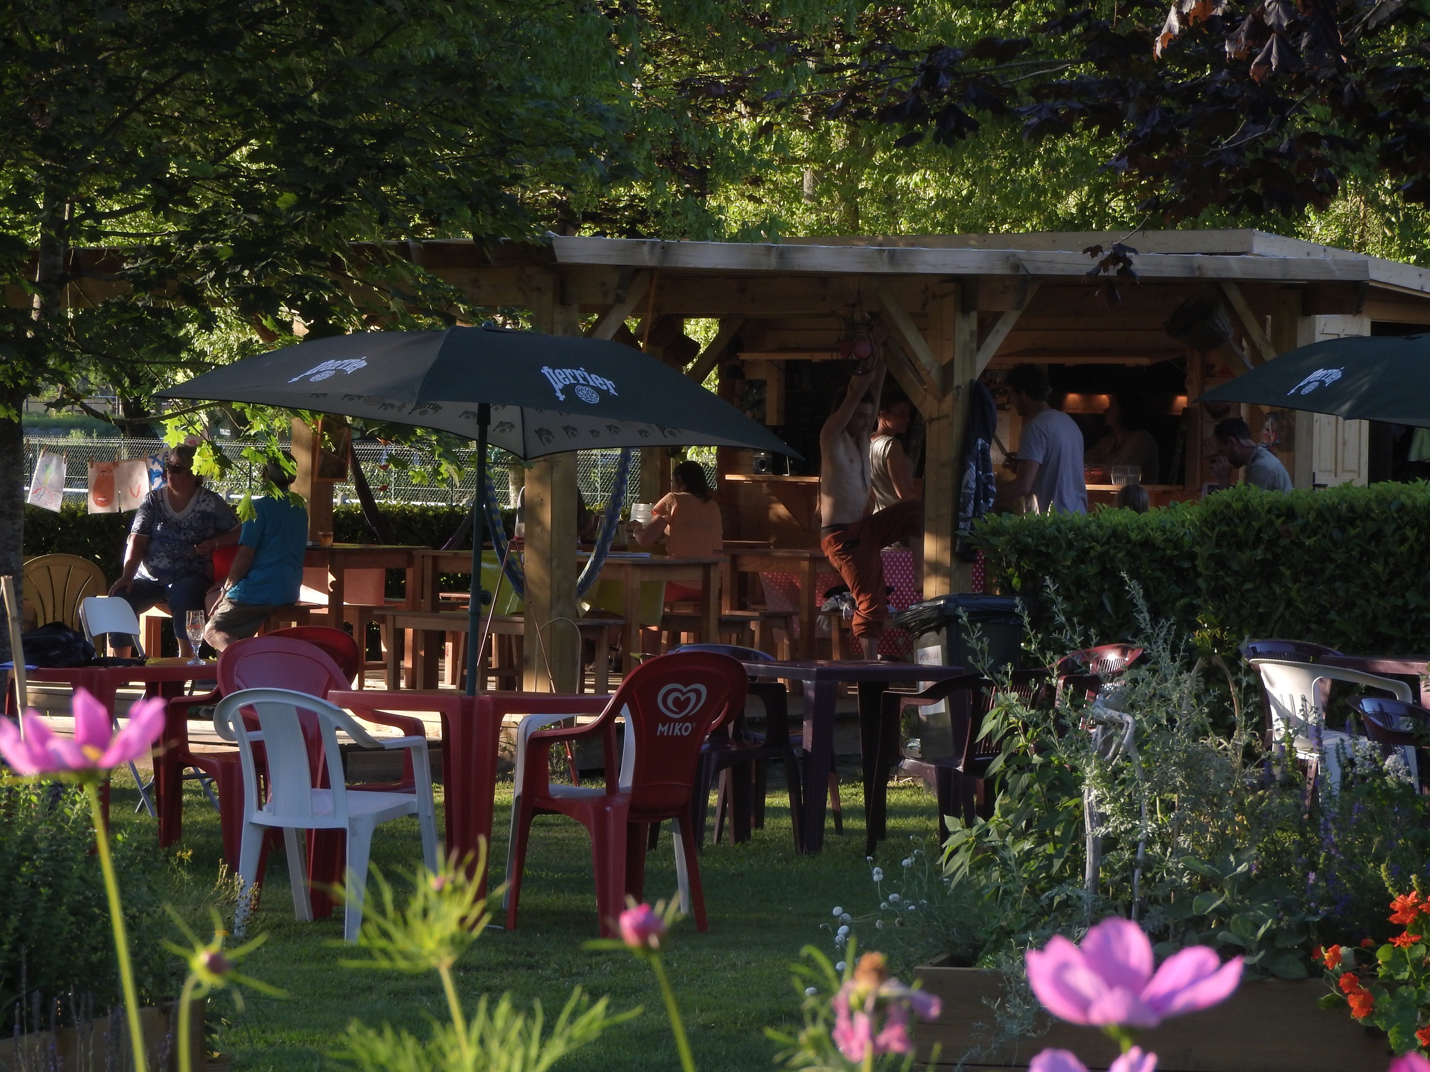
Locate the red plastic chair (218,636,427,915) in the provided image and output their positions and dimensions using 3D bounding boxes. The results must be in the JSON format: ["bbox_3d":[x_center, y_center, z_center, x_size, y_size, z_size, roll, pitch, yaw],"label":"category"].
[{"bbox_3d":[-1.293,0.795,17.000,0.580,0.880,0.580,0,0,32],"label":"red plastic chair"}]

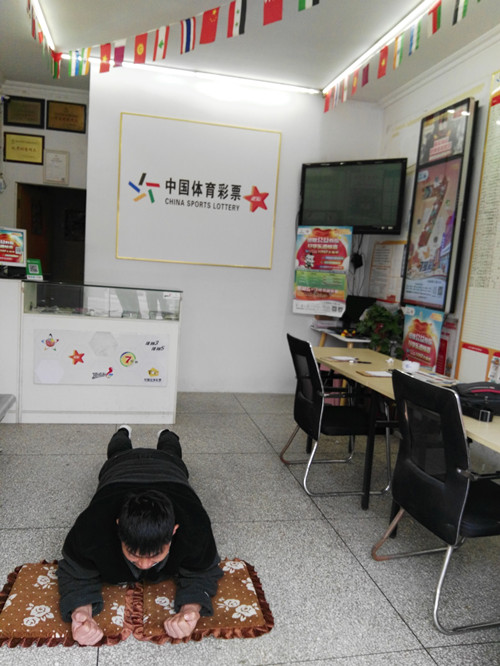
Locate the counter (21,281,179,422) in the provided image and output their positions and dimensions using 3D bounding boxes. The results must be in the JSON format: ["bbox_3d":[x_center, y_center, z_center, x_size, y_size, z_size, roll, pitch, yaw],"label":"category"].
[{"bbox_3d":[-1.183,0.148,4.403,1.172,1.081,0.533,2,6,-12],"label":"counter"}]

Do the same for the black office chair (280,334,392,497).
[{"bbox_3d":[0.559,0.478,3.384,0.589,0.874,0.558,2,6,-12],"label":"black office chair"}]

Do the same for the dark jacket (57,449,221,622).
[{"bbox_3d":[-0.460,0.777,2.294,0.600,0.380,0.920,2,6,-12],"label":"dark jacket"}]

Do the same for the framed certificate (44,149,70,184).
[{"bbox_3d":[-2.100,-1.801,5.867,0.257,0.359,0.025,2,6,-12],"label":"framed certificate"}]

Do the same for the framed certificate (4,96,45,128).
[{"bbox_3d":[-2.398,-2.348,5.737,0.401,0.312,0.025,2,6,-12],"label":"framed certificate"}]

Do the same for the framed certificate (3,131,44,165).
[{"bbox_3d":[-2.421,-1.974,5.779,0.404,0.304,0.025,2,6,-12],"label":"framed certificate"}]

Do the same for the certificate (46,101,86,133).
[{"bbox_3d":[-1.983,-2.331,5.826,0.404,0.299,0.025,2,6,-12],"label":"certificate"}]

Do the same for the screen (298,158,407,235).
[{"bbox_3d":[0.941,-1.255,5.013,1.029,0.651,0.080,8,7,33],"label":"screen"}]

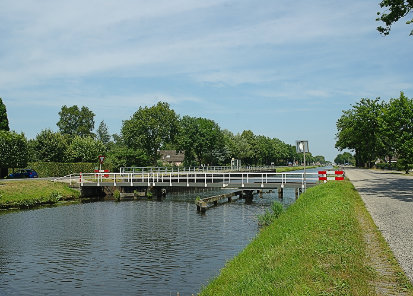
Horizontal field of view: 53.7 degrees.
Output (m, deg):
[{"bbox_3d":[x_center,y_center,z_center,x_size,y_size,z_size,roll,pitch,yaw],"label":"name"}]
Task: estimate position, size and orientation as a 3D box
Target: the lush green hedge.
[{"bbox_3d":[-20.800,3.400,65.000,1.600,2.150,21.300,-1,-2,19],"label":"lush green hedge"}]

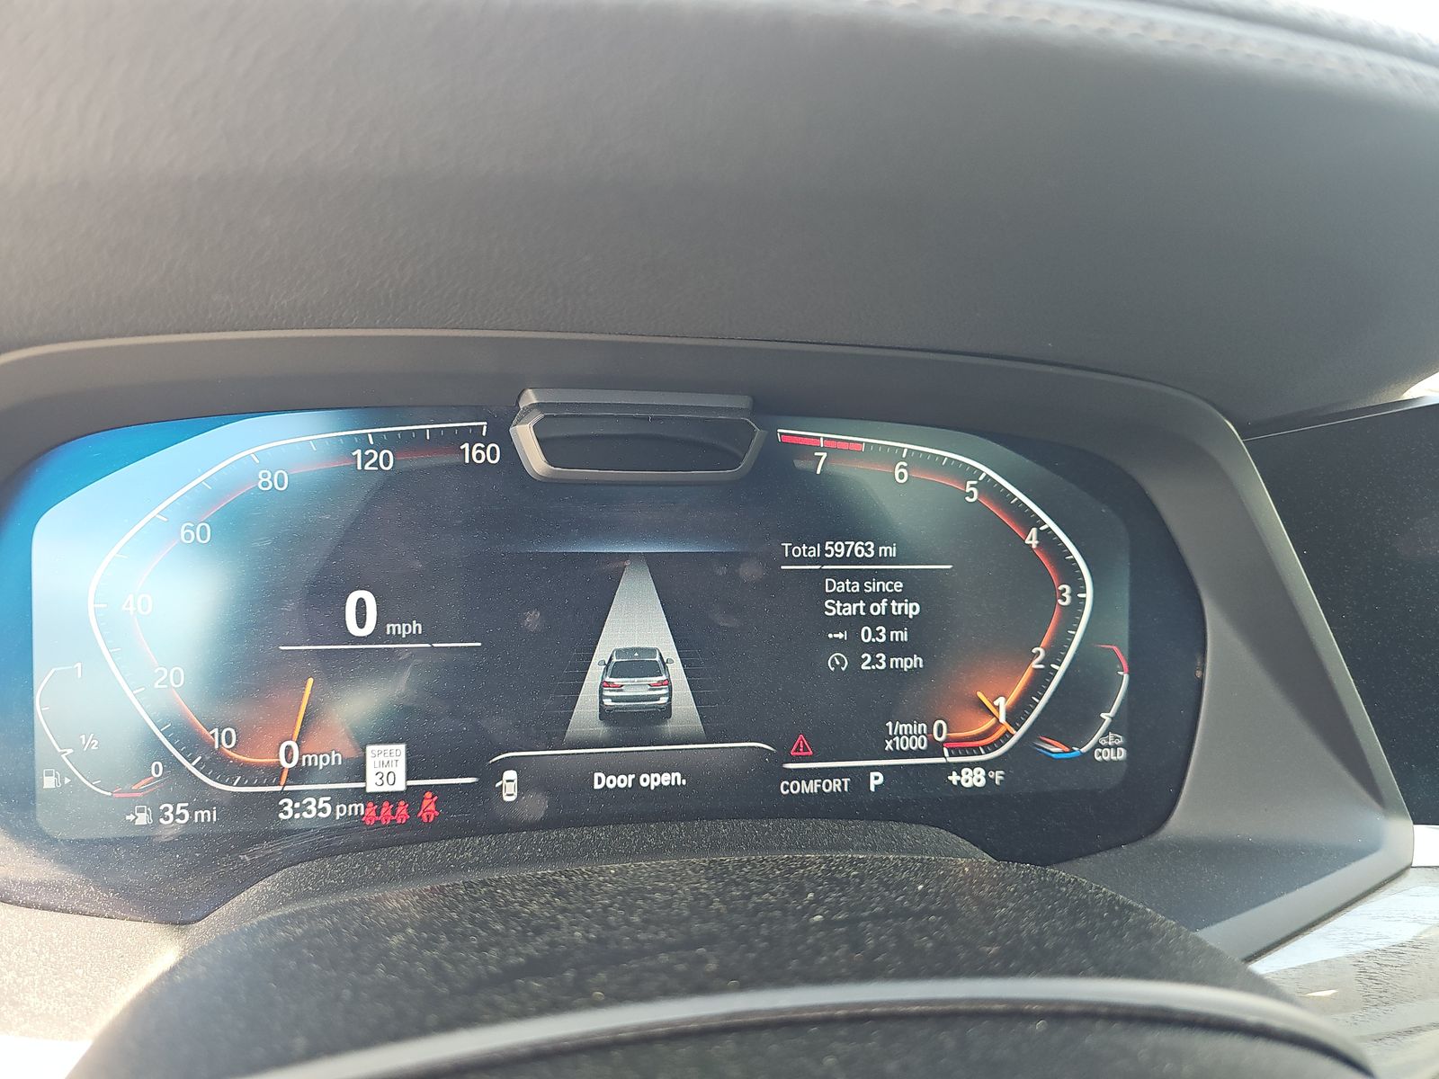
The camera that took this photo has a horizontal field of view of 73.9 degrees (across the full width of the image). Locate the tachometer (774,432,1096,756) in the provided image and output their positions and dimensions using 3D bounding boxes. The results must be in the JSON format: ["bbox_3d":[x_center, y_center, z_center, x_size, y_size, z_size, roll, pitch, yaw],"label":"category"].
[{"bbox_3d":[0.062,0.017,0.275,0.096,0.095,0.010,0,1,-10],"label":"tachometer"}]

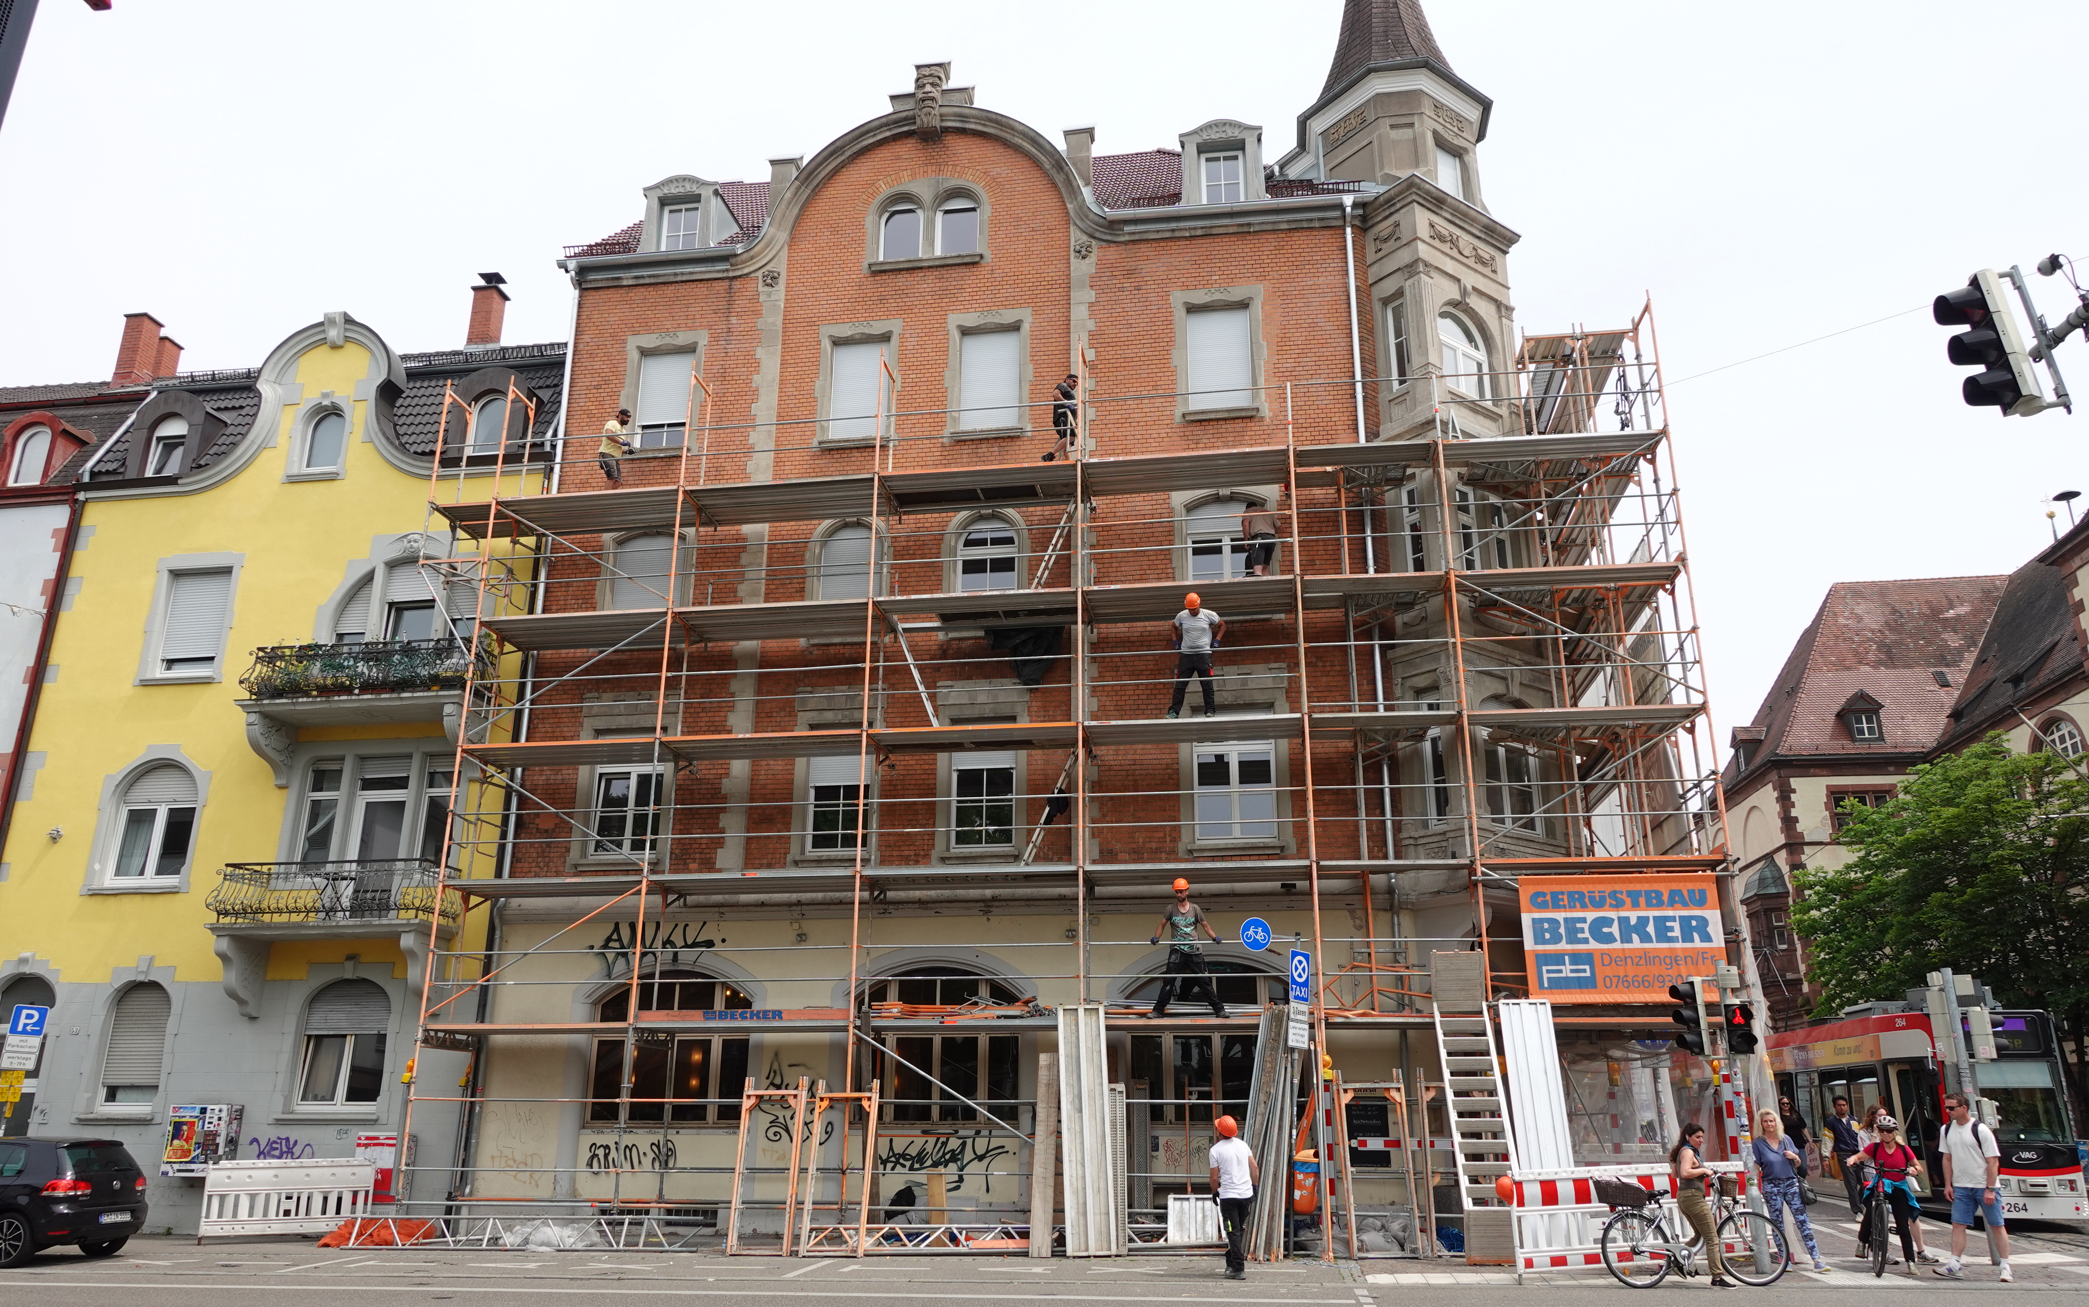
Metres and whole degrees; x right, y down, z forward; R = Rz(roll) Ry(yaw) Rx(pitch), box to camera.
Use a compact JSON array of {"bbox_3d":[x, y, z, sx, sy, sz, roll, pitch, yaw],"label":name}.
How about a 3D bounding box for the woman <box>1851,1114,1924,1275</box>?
[{"bbox_3d":[9.292,5.916,15.352,0.660,1.598,0.500,-10,-21,28],"label":"woman"}]

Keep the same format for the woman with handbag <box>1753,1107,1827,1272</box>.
[{"bbox_3d":[8.241,5.884,15.388,0.620,1.671,0.380,-9,-20,25],"label":"woman with handbag"}]

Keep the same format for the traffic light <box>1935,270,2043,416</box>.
[{"bbox_3d":[5.316,-1.740,7.854,0.340,0.800,0.280,-12,-14,17],"label":"traffic light"}]

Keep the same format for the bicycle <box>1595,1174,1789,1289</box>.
[{"bbox_3d":[6.546,5.843,14.151,1.800,1.110,0.600,-1,-18,3],"label":"bicycle"}]

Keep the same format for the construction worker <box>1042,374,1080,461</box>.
[{"bbox_3d":[0.274,-3.504,21.269,0.600,1.720,0.520,-6,-19,19],"label":"construction worker"}]

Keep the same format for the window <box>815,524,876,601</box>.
[{"bbox_3d":[-3.113,-1.244,22.142,0.980,1.780,0.180,-2,-19,8],"label":"window"}]

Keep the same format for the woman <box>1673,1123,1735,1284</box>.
[{"bbox_3d":[6.794,5.650,14.368,0.530,1.547,0.460,-3,-19,11],"label":"woman"}]

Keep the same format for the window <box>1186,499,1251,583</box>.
[{"bbox_3d":[2.780,-1.534,21.444,1.170,1.800,0.120,-2,-18,8],"label":"window"}]

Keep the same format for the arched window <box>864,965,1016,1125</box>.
[{"bbox_3d":[-1.526,5.574,19.780,2.400,2.180,0.220,-2,-18,8],"label":"arched window"}]

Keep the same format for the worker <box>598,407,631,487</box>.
[{"bbox_3d":[-6.915,-3.180,22.477,0.560,1.770,0.480,-2,-19,8],"label":"worker"}]

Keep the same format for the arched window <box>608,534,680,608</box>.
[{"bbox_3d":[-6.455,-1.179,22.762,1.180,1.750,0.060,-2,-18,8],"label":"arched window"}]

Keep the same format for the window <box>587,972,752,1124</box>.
[{"bbox_3d":[-5.445,5.736,20.331,2.420,2.180,0.220,-2,-18,8],"label":"window"}]

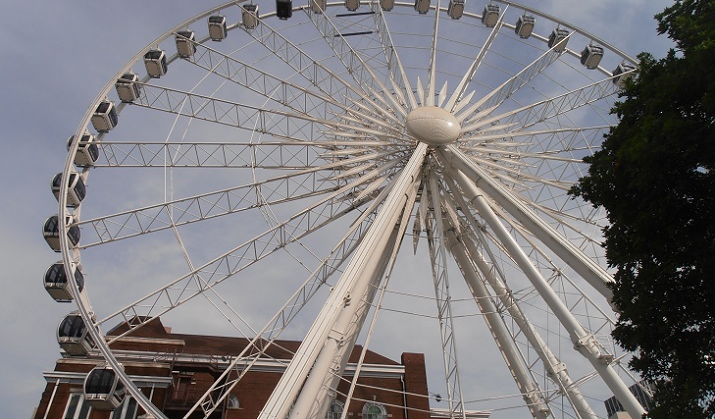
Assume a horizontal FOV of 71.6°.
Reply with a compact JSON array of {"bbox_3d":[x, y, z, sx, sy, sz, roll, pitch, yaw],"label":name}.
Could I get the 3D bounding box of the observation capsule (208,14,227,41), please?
[{"bbox_3d":[-15.060,-19.540,53.682,1.803,1.917,1.761,2,-39,-5],"label":"observation capsule"}]

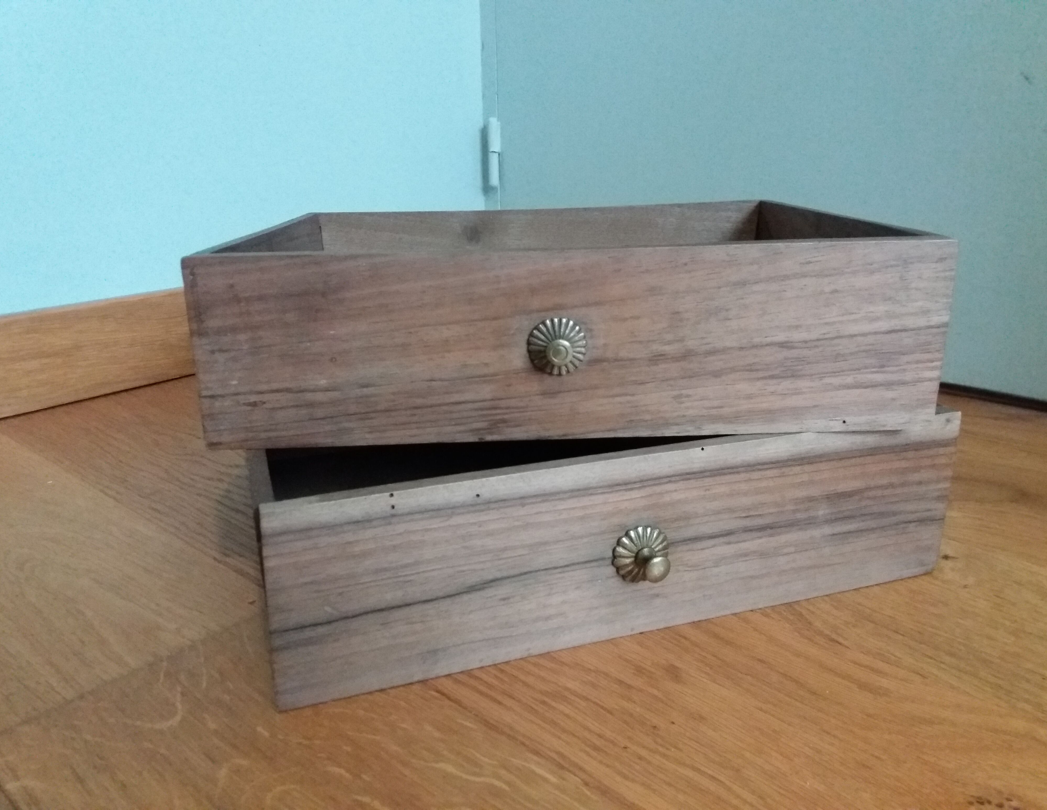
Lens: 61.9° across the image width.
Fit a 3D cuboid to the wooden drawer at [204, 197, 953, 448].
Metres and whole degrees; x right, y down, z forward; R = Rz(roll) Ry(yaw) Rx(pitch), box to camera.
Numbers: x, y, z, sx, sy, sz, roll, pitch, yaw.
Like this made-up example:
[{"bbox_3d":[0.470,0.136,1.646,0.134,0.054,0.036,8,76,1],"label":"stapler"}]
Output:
[{"bbox_3d":[0.021,-0.075,0.618,0.405,0.106,0.343,-2,16,-2],"label":"wooden drawer"}]

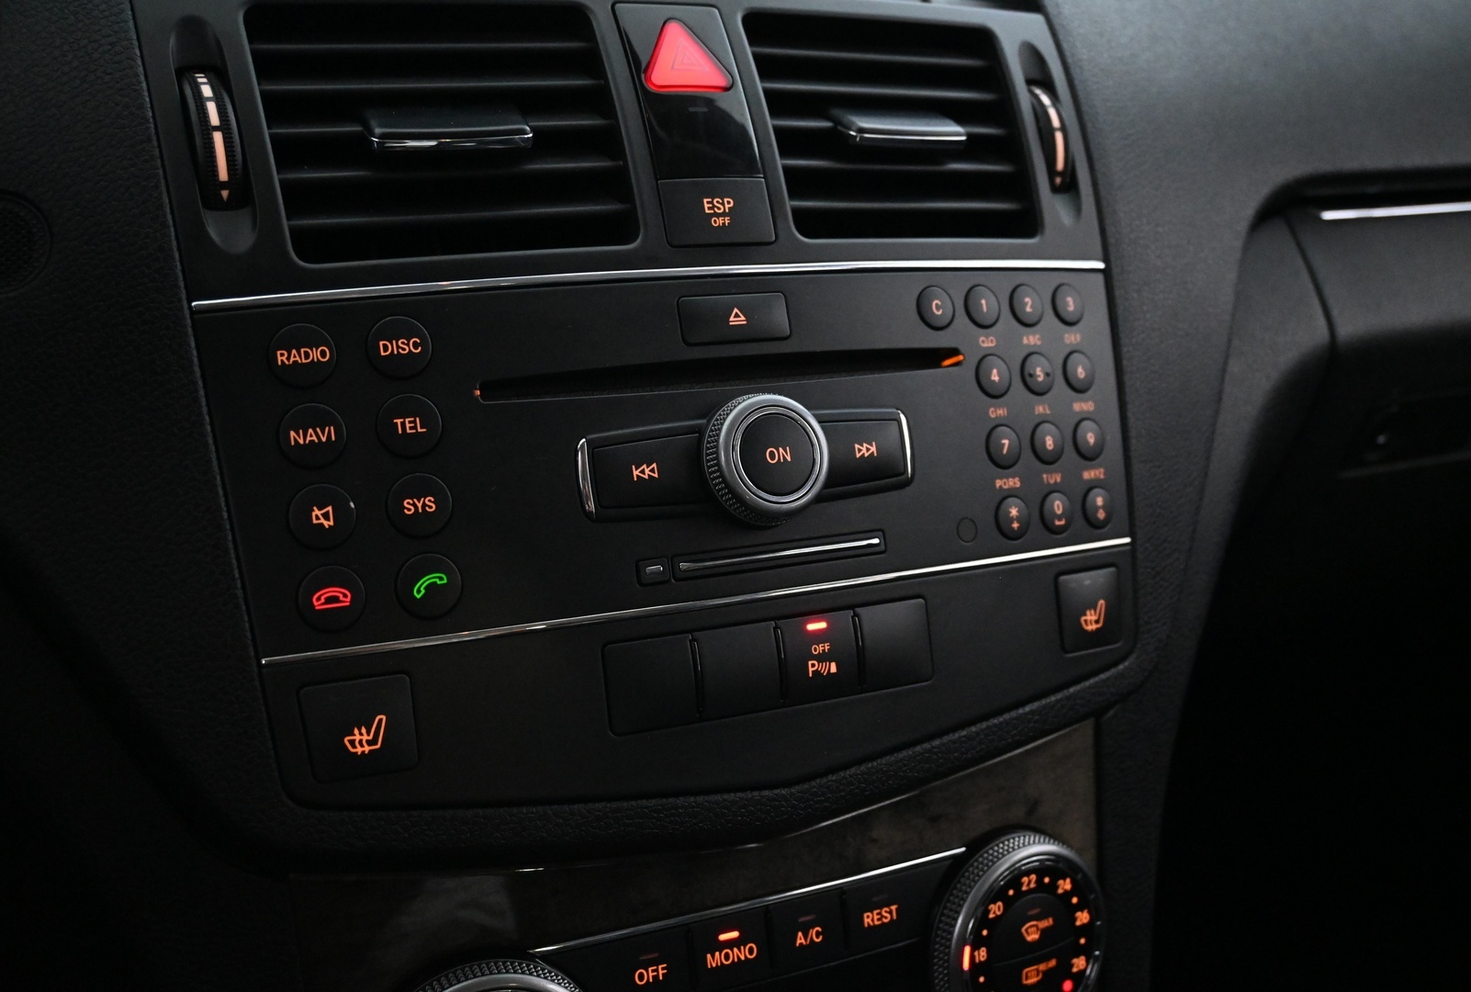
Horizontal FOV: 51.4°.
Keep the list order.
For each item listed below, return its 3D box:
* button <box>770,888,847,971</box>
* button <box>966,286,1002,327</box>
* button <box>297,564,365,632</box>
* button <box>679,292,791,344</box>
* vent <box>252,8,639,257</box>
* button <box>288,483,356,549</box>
[{"bbox_3d":[0.018,0.109,0.384,0.021,0.016,0.005,-6,0,-25],"label":"button"},{"bbox_3d":[0.063,-0.049,0.399,0.012,0.012,0.005,-6,-6,-31],"label":"button"},{"bbox_3d":[-0.087,0.022,0.329,0.014,0.014,0.005,-7,-1,-15],"label":"button"},{"bbox_3d":[-0.001,-0.042,0.366,0.028,0.012,0.005,-6,-6,-24],"label":"button"},{"bbox_3d":[-0.068,-0.083,0.360,0.081,0.066,0.025,-7,-15,-20],"label":"vent"},{"bbox_3d":[-0.088,0.005,0.324,0.014,0.014,0.004,-7,-3,-15],"label":"button"}]

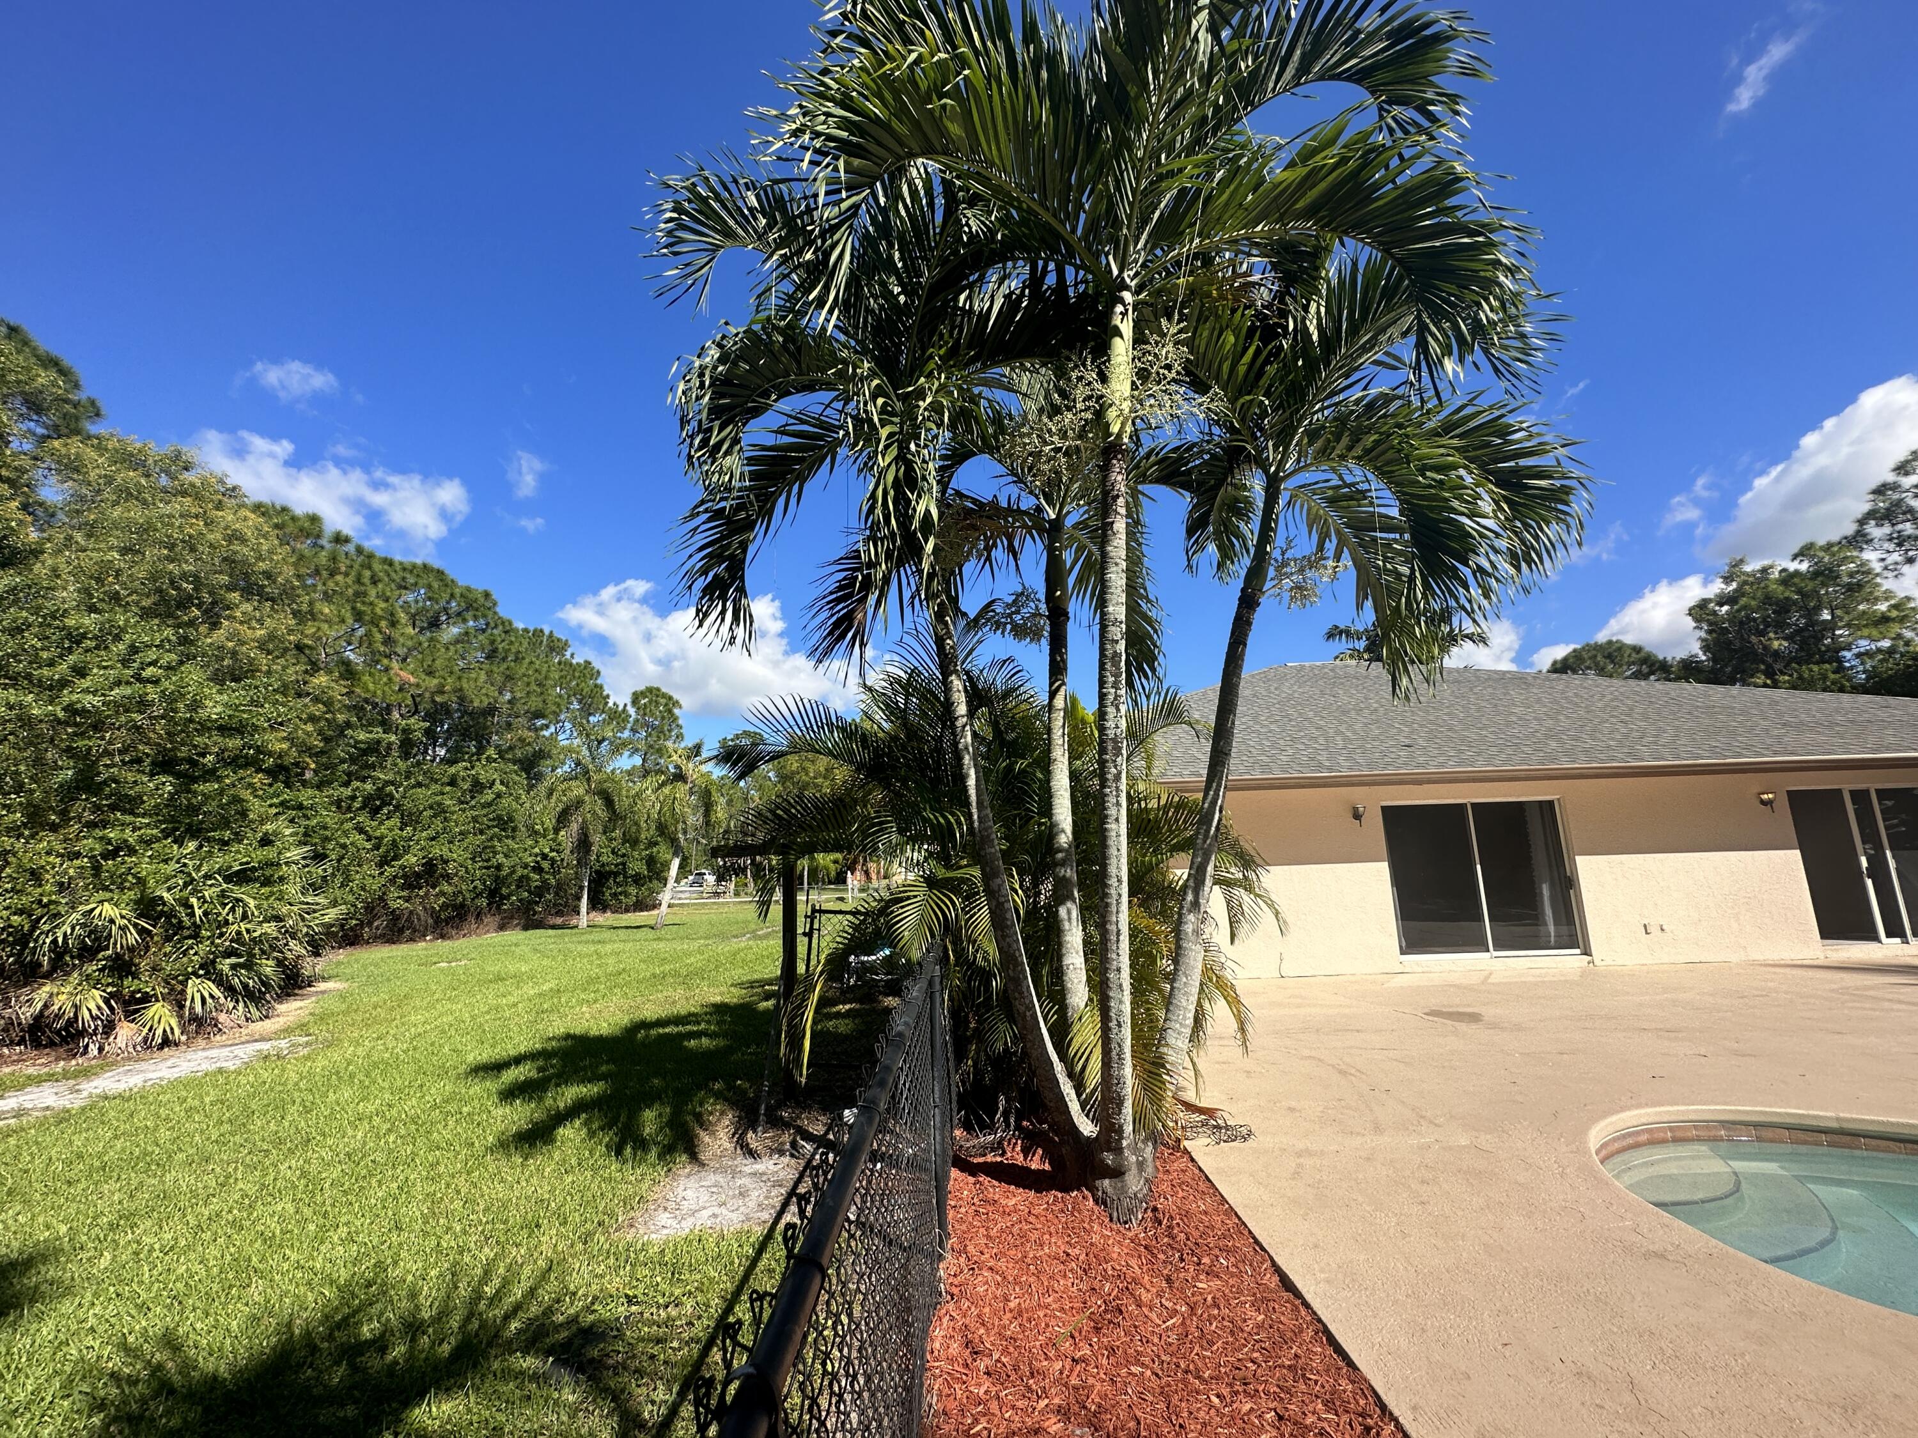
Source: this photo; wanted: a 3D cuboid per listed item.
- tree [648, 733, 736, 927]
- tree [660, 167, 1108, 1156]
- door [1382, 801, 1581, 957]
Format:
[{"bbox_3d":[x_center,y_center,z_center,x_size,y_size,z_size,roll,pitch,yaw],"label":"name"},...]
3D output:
[{"bbox_3d":[-8.344,3.440,24.183,2.628,5.989,2.628,-2,-11,0],"label":"tree"},{"bbox_3d":[-0.445,-0.523,4.588,2.800,5.800,2.400,-2,-11,0],"label":"tree"},{"bbox_3d":[6.877,2.097,10.240,2.420,2.030,0.130,-2,-11,0],"label":"door"}]

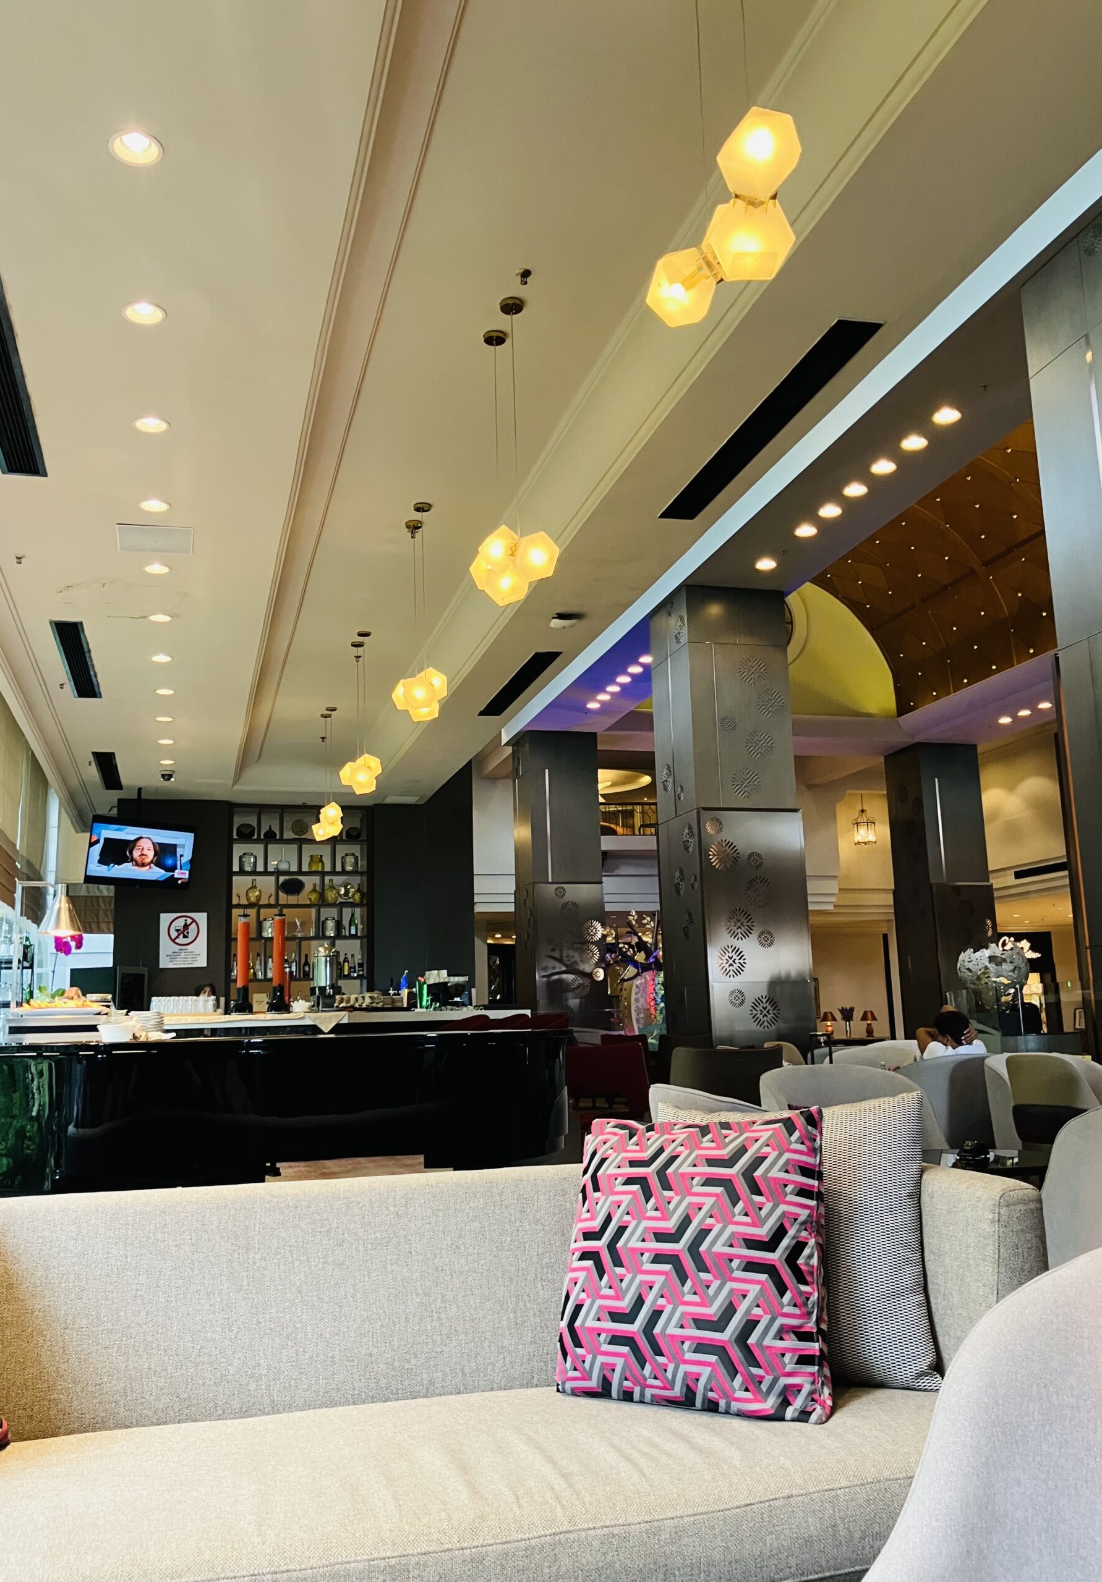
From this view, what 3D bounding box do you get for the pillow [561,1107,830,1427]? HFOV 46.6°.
[{"bbox_3d":[0.234,0.768,2.123,0.465,0.465,0.150,-12,-33,33],"label":"pillow"}]

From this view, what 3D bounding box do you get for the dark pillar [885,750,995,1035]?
[{"bbox_3d":[4.317,1.494,13.943,0.790,3.946,0.760,1,-11,-16],"label":"dark pillar"}]

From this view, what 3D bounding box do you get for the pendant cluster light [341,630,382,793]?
[{"bbox_3d":[-1.650,-0.671,11.131,0.390,1.395,0.450,1,-11,-16],"label":"pendant cluster light"}]

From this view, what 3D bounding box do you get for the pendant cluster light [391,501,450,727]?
[{"bbox_3d":[-0.870,-1.173,8.484,0.390,1.426,0.450,1,-11,-16],"label":"pendant cluster light"}]

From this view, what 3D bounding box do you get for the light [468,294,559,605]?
[{"bbox_3d":[-0.199,-1.613,6.139,0.430,1.460,0.450,1,-11,-16],"label":"light"}]

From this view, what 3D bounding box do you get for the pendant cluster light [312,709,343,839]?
[{"bbox_3d":[-2.376,-0.175,13.678,0.380,1.391,0.450,1,-11,-16],"label":"pendant cluster light"}]

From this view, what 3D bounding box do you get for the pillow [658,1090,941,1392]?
[{"bbox_3d":[0.412,0.774,2.225,0.480,0.480,0.150,-8,-29,21],"label":"pillow"}]

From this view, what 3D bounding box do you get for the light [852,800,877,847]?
[{"bbox_3d":[4.179,0.453,17.037,0.330,0.600,0.330,1,-11,-16],"label":"light"}]

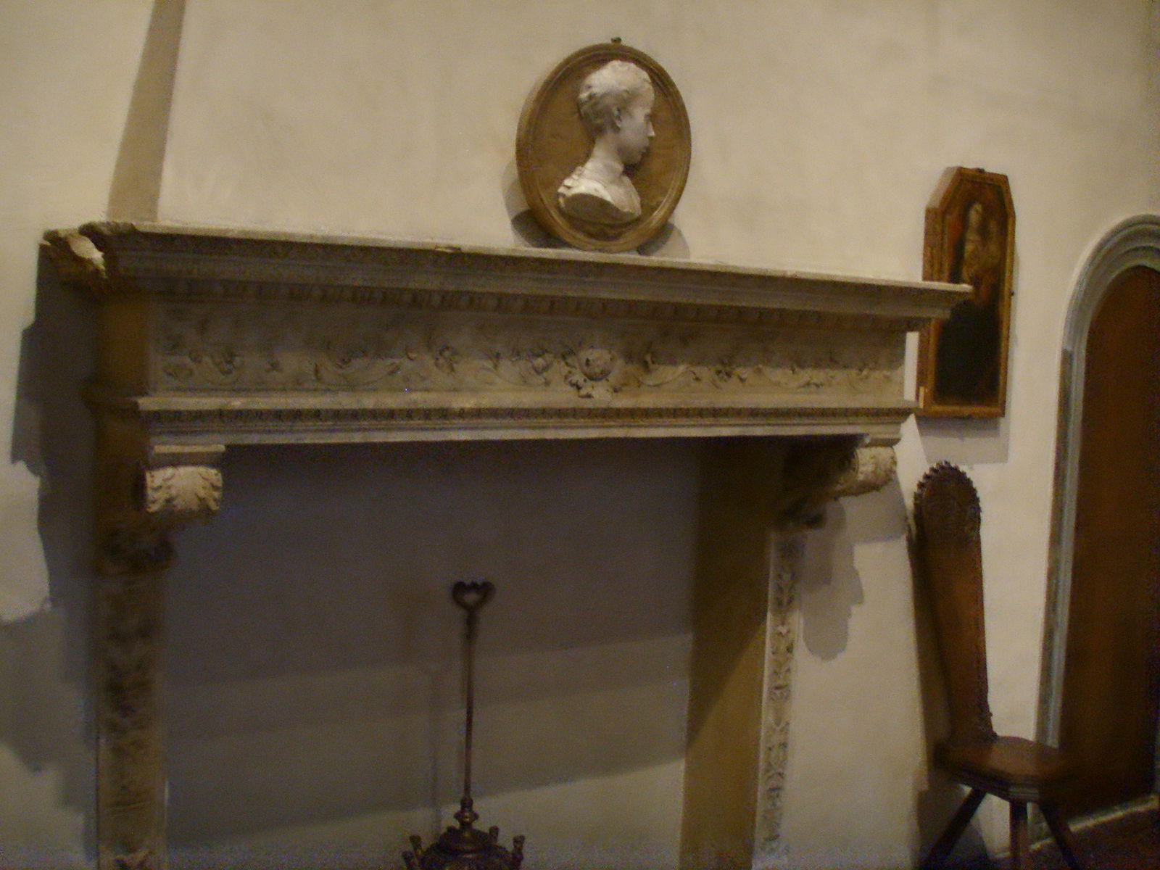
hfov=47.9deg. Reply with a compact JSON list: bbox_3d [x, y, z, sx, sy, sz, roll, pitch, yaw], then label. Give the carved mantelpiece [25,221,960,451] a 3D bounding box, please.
[{"bbox_3d":[-0.026,-0.183,2.732,2.031,0.360,0.452,-1,5,-34],"label":"carved mantelpiece"}]

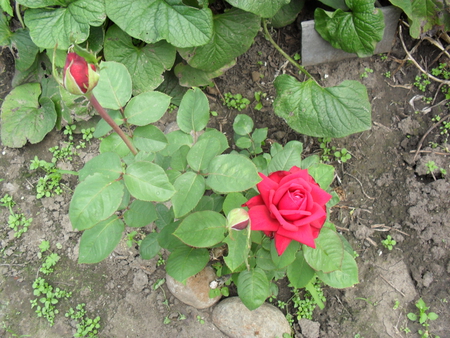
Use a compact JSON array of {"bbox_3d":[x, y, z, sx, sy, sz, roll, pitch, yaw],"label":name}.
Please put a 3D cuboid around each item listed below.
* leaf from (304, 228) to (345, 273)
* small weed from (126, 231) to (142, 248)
[{"bbox_3d":[0.152,0.124,0.701,0.061,0.025,0.079,-26,62,-15],"label":"leaf"},{"bbox_3d":[-0.173,0.135,0.870,0.030,0.020,0.028,0,55,0],"label":"small weed"}]

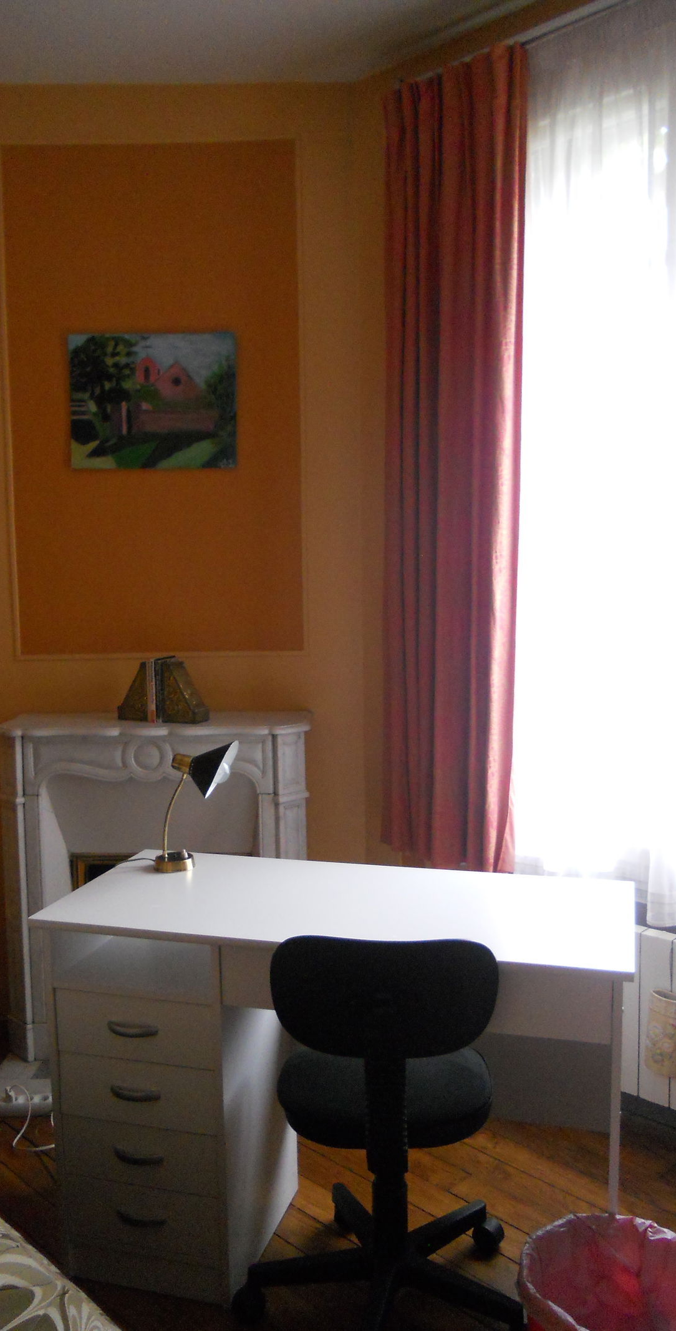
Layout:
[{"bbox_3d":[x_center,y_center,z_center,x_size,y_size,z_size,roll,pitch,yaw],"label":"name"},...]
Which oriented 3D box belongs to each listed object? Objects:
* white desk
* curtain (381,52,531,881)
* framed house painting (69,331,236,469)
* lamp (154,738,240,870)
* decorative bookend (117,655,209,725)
[{"bbox_3d":[0.018,0.857,2.151,1.140,0.759,0.490,1,6,16],"label":"white desk"},{"bbox_3d":[0.297,-0.483,2.749,0.438,2.080,0.125,5,8,44],"label":"curtain"},{"bbox_3d":[-0.538,-0.769,3.036,0.485,0.387,0.020,-1,6,1],"label":"framed house painting"},{"bbox_3d":[-0.323,0.312,2.357,0.205,0.294,0.140,1,6,16],"label":"lamp"},{"bbox_3d":[-0.498,0.069,3.036,0.245,0.182,0.110,1,6,21],"label":"decorative bookend"}]

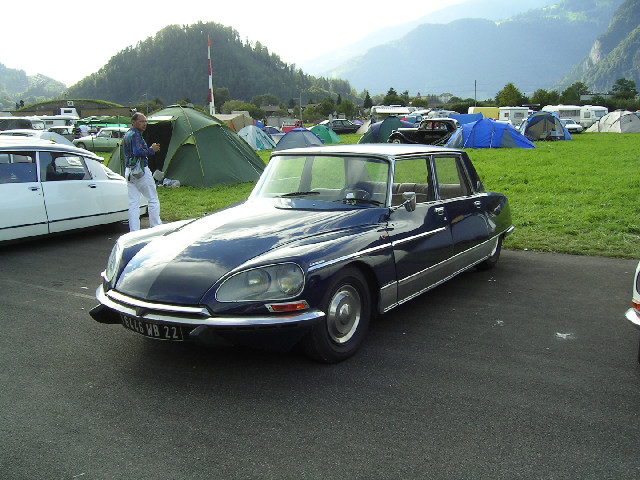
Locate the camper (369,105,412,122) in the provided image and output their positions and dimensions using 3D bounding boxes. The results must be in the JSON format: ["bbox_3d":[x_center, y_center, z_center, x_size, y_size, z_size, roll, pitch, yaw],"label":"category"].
[{"bbox_3d":[6.560,-10.839,61.069,5.500,3.000,2.300,2,11,17],"label":"camper"}]

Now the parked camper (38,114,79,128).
[{"bbox_3d":[-26.425,-11.077,67.003,5.300,2.750,2.200,1,10,11],"label":"parked camper"}]

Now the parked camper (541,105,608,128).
[{"bbox_3d":[25.996,-12.299,67.988,6.400,2.700,2.300,3,11,20],"label":"parked camper"}]

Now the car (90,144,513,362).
[{"bbox_3d":[0.288,-0.179,6.064,1.800,1.410,4.850,6,12,34],"label":"car"}]

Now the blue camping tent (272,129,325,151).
[{"bbox_3d":[-1.103,-5.356,35.811,2.900,1.300,2.400,-1,10,0],"label":"blue camping tent"}]

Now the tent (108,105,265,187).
[{"bbox_3d":[-3.724,-2.685,18.705,3.600,2.100,2.800,5,12,33],"label":"tent"}]

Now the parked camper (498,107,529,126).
[{"bbox_3d":[19.193,-11.815,66.018,2.200,2.700,4.800,-4,10,-14],"label":"parked camper"}]

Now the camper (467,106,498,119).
[{"bbox_3d":[16.660,-11.939,67.003,5.200,2.700,2.100,-5,11,-20],"label":"camper"}]

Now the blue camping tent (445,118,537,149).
[{"bbox_3d":[9.438,-5.961,37.061,4.700,1.650,2.400,-2,10,-6],"label":"blue camping tent"}]

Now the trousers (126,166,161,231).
[{"bbox_3d":[-2.588,-0.582,9.789,0.480,0.980,0.380,-4,10,-16],"label":"trousers"}]

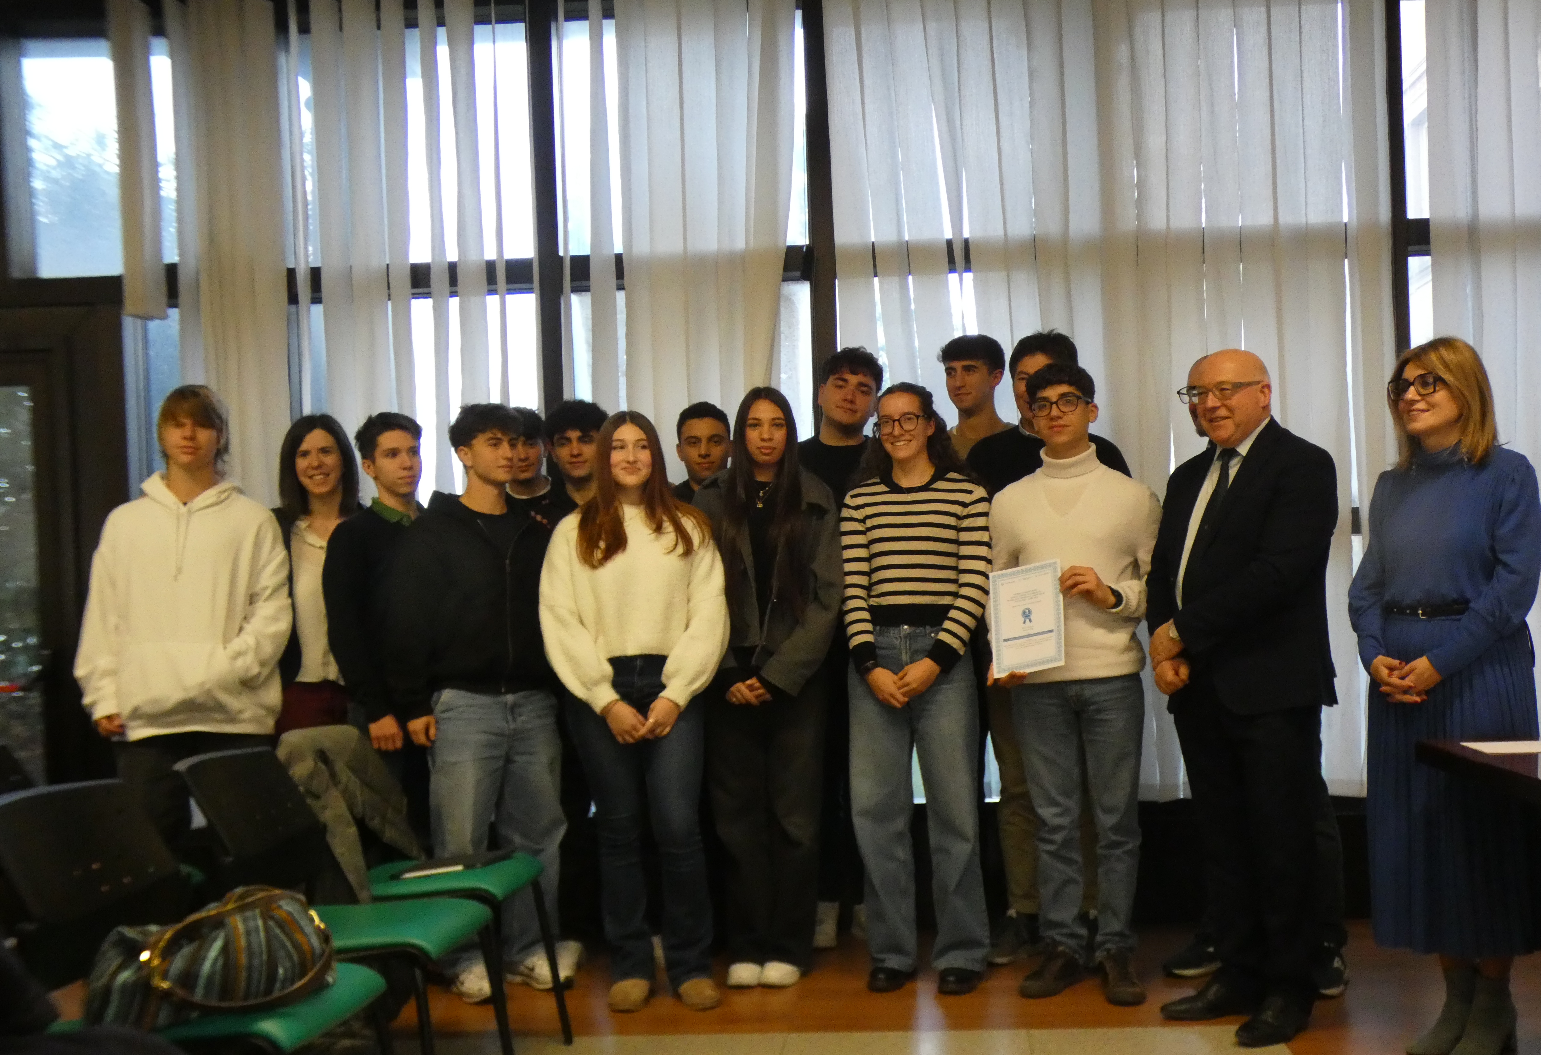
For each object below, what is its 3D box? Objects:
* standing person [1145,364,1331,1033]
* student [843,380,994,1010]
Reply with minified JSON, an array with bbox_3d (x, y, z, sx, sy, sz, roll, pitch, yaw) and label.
[{"bbox_3d":[1.225,0.402,4.132,0.520,1.724,0.370,-3,-2,45],"label":"standing person"},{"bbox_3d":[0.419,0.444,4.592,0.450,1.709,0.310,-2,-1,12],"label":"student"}]

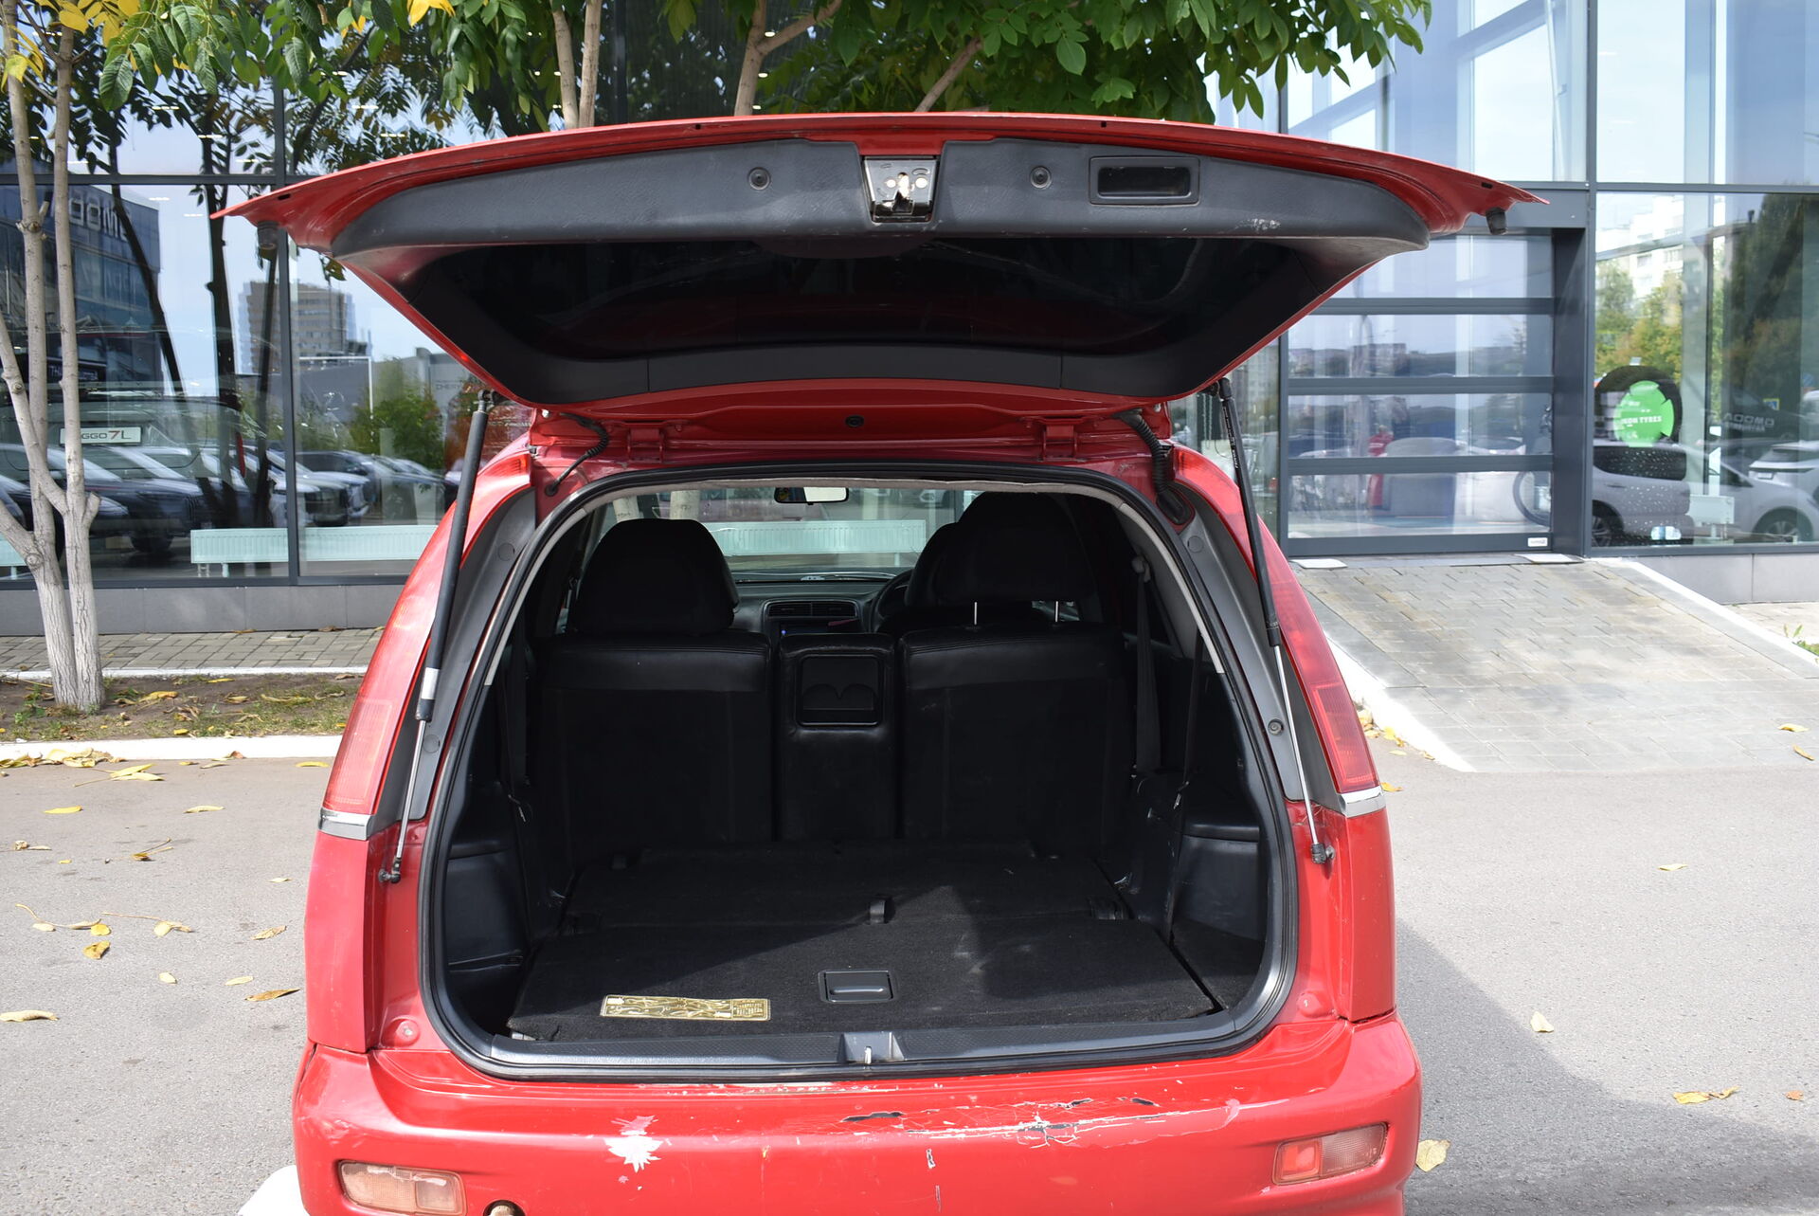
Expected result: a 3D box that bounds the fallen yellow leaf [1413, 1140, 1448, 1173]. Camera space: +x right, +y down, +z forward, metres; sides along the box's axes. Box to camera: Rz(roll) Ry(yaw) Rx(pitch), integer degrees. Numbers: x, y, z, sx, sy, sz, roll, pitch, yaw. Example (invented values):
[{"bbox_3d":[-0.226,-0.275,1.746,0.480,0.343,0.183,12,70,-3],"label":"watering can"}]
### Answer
[{"bbox_3d":[1.051,1.105,3.470,0.068,0.030,0.095,-1,4,0],"label":"fallen yellow leaf"}]

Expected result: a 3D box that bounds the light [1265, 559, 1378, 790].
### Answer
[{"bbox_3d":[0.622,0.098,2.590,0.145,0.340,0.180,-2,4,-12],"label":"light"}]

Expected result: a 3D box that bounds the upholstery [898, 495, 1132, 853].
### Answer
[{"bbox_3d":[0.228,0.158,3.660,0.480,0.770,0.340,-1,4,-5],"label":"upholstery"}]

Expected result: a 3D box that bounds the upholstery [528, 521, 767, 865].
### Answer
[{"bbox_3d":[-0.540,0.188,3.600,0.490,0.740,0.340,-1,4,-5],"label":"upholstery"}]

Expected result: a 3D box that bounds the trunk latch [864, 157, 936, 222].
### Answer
[{"bbox_3d":[-0.009,-0.440,1.810,0.076,0.066,0.045,-1,4,-5],"label":"trunk latch"}]

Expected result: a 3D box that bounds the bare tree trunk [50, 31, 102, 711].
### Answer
[{"bbox_3d":[-4.820,-1.370,9.860,0.190,3.950,0.190,-1,4,0],"label":"bare tree trunk"}]

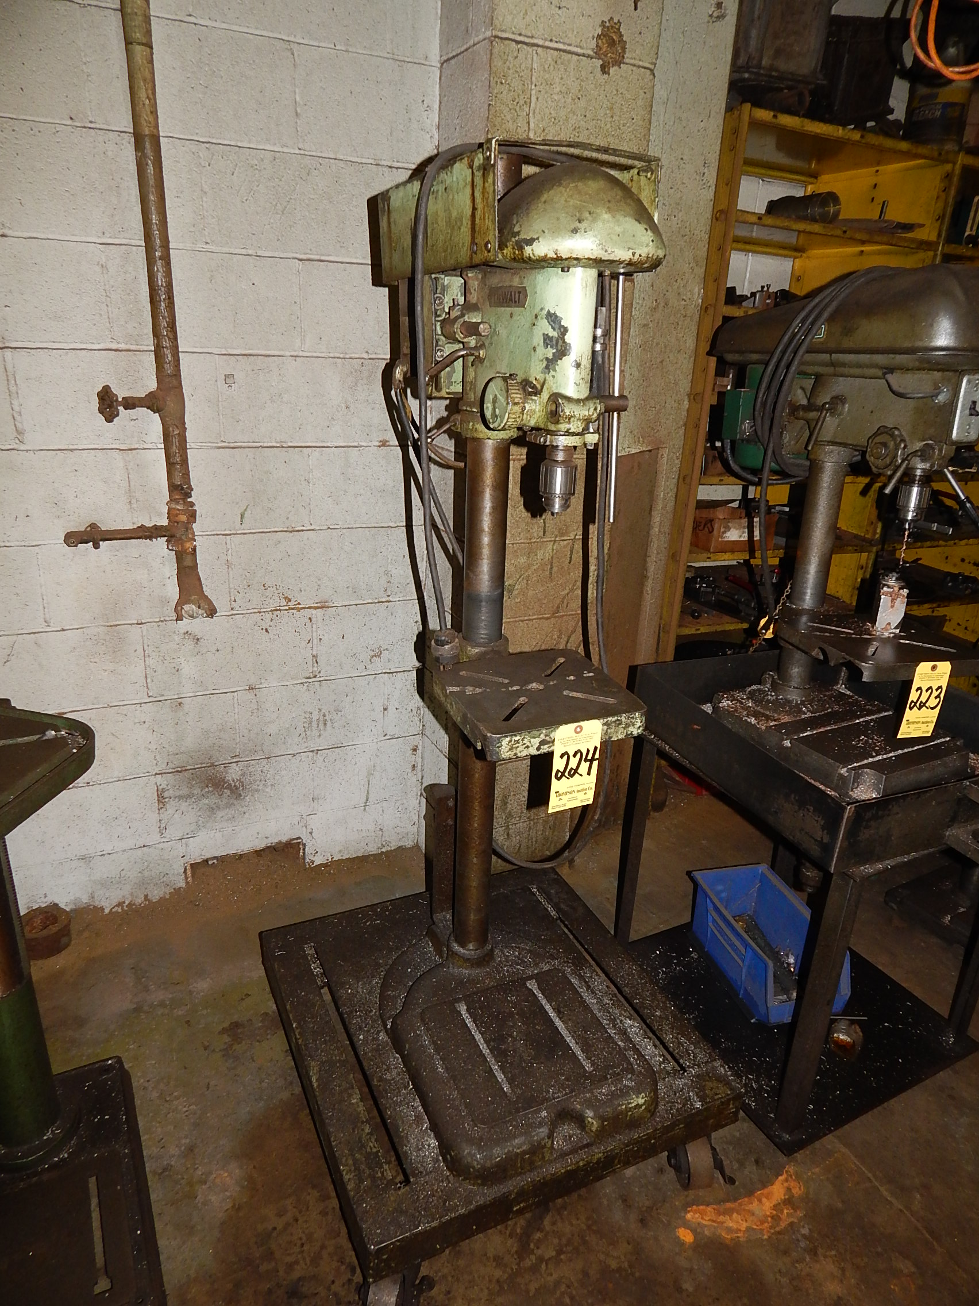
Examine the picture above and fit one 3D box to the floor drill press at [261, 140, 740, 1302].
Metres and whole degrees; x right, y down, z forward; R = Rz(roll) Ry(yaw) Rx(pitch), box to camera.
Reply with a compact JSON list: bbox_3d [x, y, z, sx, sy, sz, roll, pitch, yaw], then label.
[{"bbox_3d":[0.009,0.098,1.520,0.715,1.725,0.785,-7,24,-23],"label":"floor drill press"}]

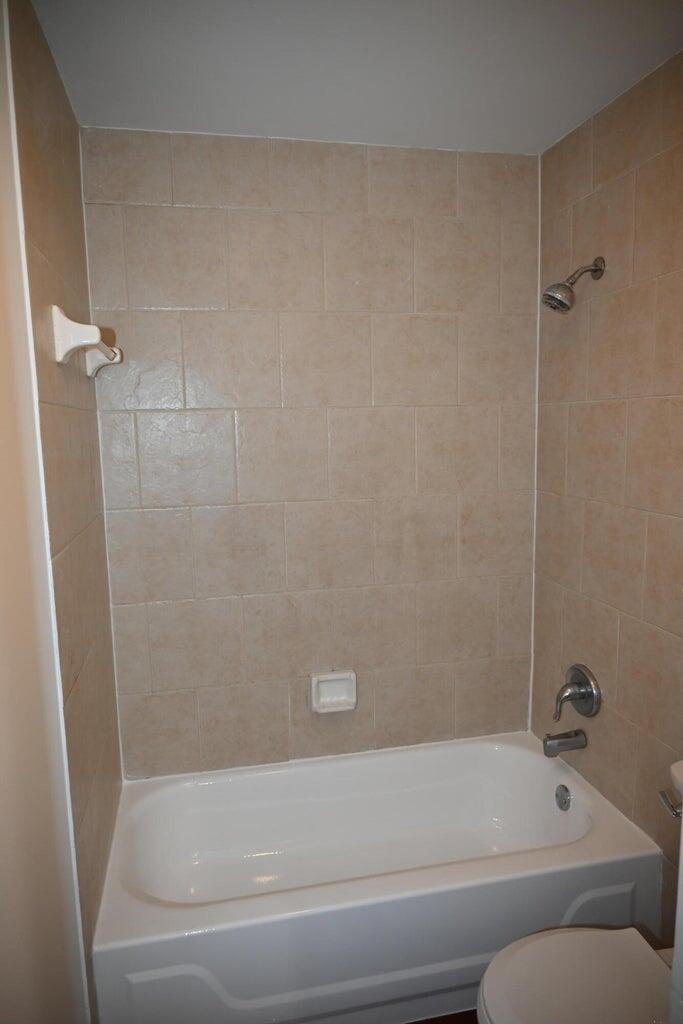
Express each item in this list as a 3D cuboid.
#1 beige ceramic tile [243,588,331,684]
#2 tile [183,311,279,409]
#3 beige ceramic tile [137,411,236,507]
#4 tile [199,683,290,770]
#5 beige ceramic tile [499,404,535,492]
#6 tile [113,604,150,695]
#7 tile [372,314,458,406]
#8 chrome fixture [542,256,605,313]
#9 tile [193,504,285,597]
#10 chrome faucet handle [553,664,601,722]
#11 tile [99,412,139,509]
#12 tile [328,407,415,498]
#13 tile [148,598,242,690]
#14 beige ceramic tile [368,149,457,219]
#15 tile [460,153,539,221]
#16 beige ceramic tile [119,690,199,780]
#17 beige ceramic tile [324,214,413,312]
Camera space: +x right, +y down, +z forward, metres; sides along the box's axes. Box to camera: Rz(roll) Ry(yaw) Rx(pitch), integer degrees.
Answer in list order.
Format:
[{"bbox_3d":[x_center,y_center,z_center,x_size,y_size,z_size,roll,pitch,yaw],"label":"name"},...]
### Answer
[{"bbox_3d":[-0.181,0.424,2.341,0.305,0.305,0.012,-3,8,-12],"label":"beige ceramic tile"},{"bbox_3d":[-0.348,-0.483,2.184,0.304,0.304,0.010,-3,8,-12],"label":"tile"},{"bbox_3d":[-0.494,-0.171,2.200,0.306,0.308,0.010,-3,8,-12],"label":"beige ceramic tile"},{"bbox_3d":[-0.335,0.736,2.362,0.306,0.296,0.010,-3,8,-12],"label":"tile"},{"bbox_3d":[0.627,-0.227,2.437,0.141,0.304,0.010,-3,8,-12],"label":"beige ceramic tile"},{"bbox_3d":[-0.688,0.451,2.246,0.103,0.307,0.010,-3,8,-12],"label":"tile"},{"bbox_3d":[0.253,-0.514,2.319,0.301,0.303,0.010,-3,8,-12],"label":"tile"},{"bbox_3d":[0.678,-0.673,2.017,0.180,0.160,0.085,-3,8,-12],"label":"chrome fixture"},{"bbox_3d":[-0.338,0.126,2.263,0.304,0.304,0.010,-3,8,-12],"label":"tile"},{"bbox_3d":[0.740,0.587,2.195,0.100,0.181,0.165,-3,8,-12],"label":"chrome faucet handle"},{"bbox_3d":[-0.697,-0.161,2.145,0.107,0.304,0.010,-3,8,-12],"label":"tile"},{"bbox_3d":[0.107,-0.201,2.324,0.305,0.305,0.012,-3,8,-12],"label":"tile"},{"bbox_3d":[-0.482,0.441,2.283,0.303,0.302,0.010,-3,8,-12],"label":"tile"},{"bbox_3d":[0.233,-1.078,2.240,0.304,0.214,0.010,-3,8,-12],"label":"beige ceramic tile"},{"bbox_3d":[0.534,-1.094,2.304,0.296,0.212,0.010,-3,8,-12],"label":"tile"},{"bbox_3d":[-0.608,0.748,2.296,0.251,0.298,0.010,-3,8,-12],"label":"beige ceramic tile"},{"bbox_3d":[0.094,-0.811,2.244,0.302,0.307,0.010,-3,8,-12],"label":"beige ceramic tile"}]

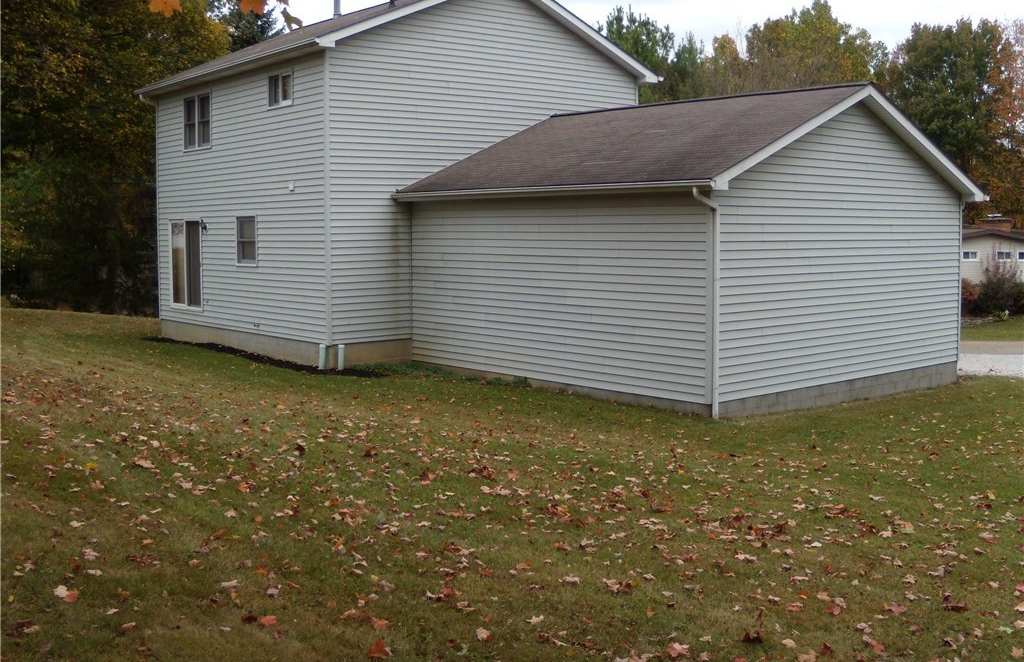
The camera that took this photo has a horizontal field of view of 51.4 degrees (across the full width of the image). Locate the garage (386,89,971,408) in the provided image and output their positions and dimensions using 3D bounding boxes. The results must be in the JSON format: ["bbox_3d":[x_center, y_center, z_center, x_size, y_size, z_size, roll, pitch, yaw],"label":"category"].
[{"bbox_3d":[3.275,-1.653,19.891,7.950,5.140,7.561,-5,7,-40],"label":"garage"}]

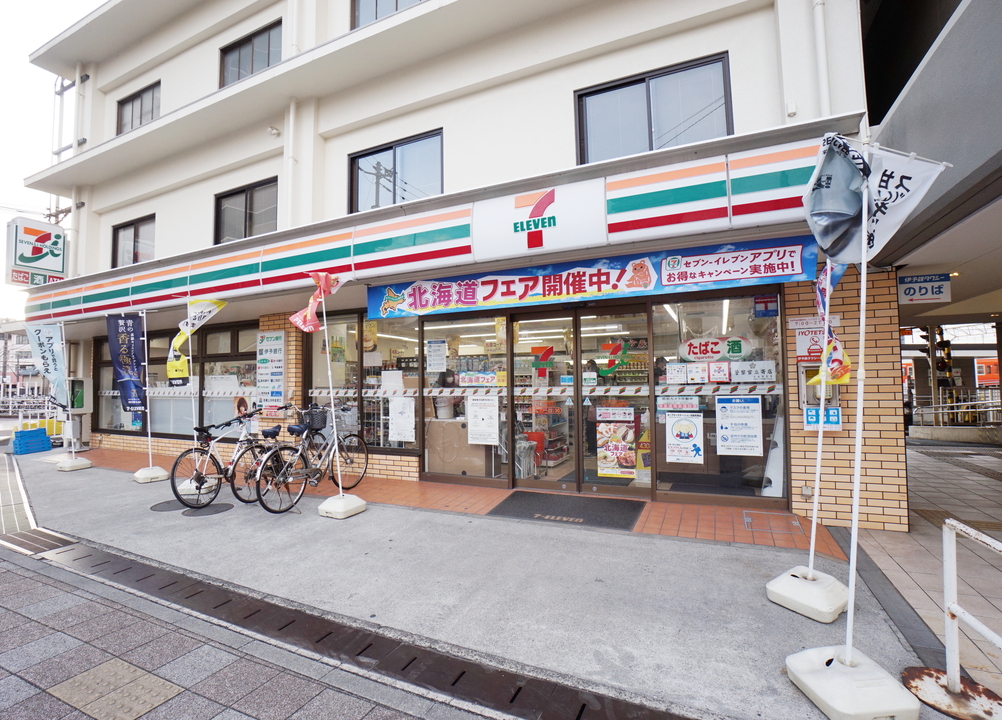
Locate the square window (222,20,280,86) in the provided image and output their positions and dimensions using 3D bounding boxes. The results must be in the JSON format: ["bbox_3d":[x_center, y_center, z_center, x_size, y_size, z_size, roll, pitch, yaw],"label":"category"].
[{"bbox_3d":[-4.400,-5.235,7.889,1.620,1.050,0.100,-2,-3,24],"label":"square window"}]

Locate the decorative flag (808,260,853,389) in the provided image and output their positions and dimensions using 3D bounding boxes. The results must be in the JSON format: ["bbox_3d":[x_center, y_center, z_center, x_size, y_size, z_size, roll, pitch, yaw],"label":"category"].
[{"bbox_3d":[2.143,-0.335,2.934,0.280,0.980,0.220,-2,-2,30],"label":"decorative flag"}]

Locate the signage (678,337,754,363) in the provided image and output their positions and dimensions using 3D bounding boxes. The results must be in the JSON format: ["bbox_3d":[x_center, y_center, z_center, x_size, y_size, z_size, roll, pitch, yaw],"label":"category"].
[{"bbox_3d":[2.180,-0.109,4.595,0.683,0.240,0.030,-2,-2,24],"label":"signage"}]

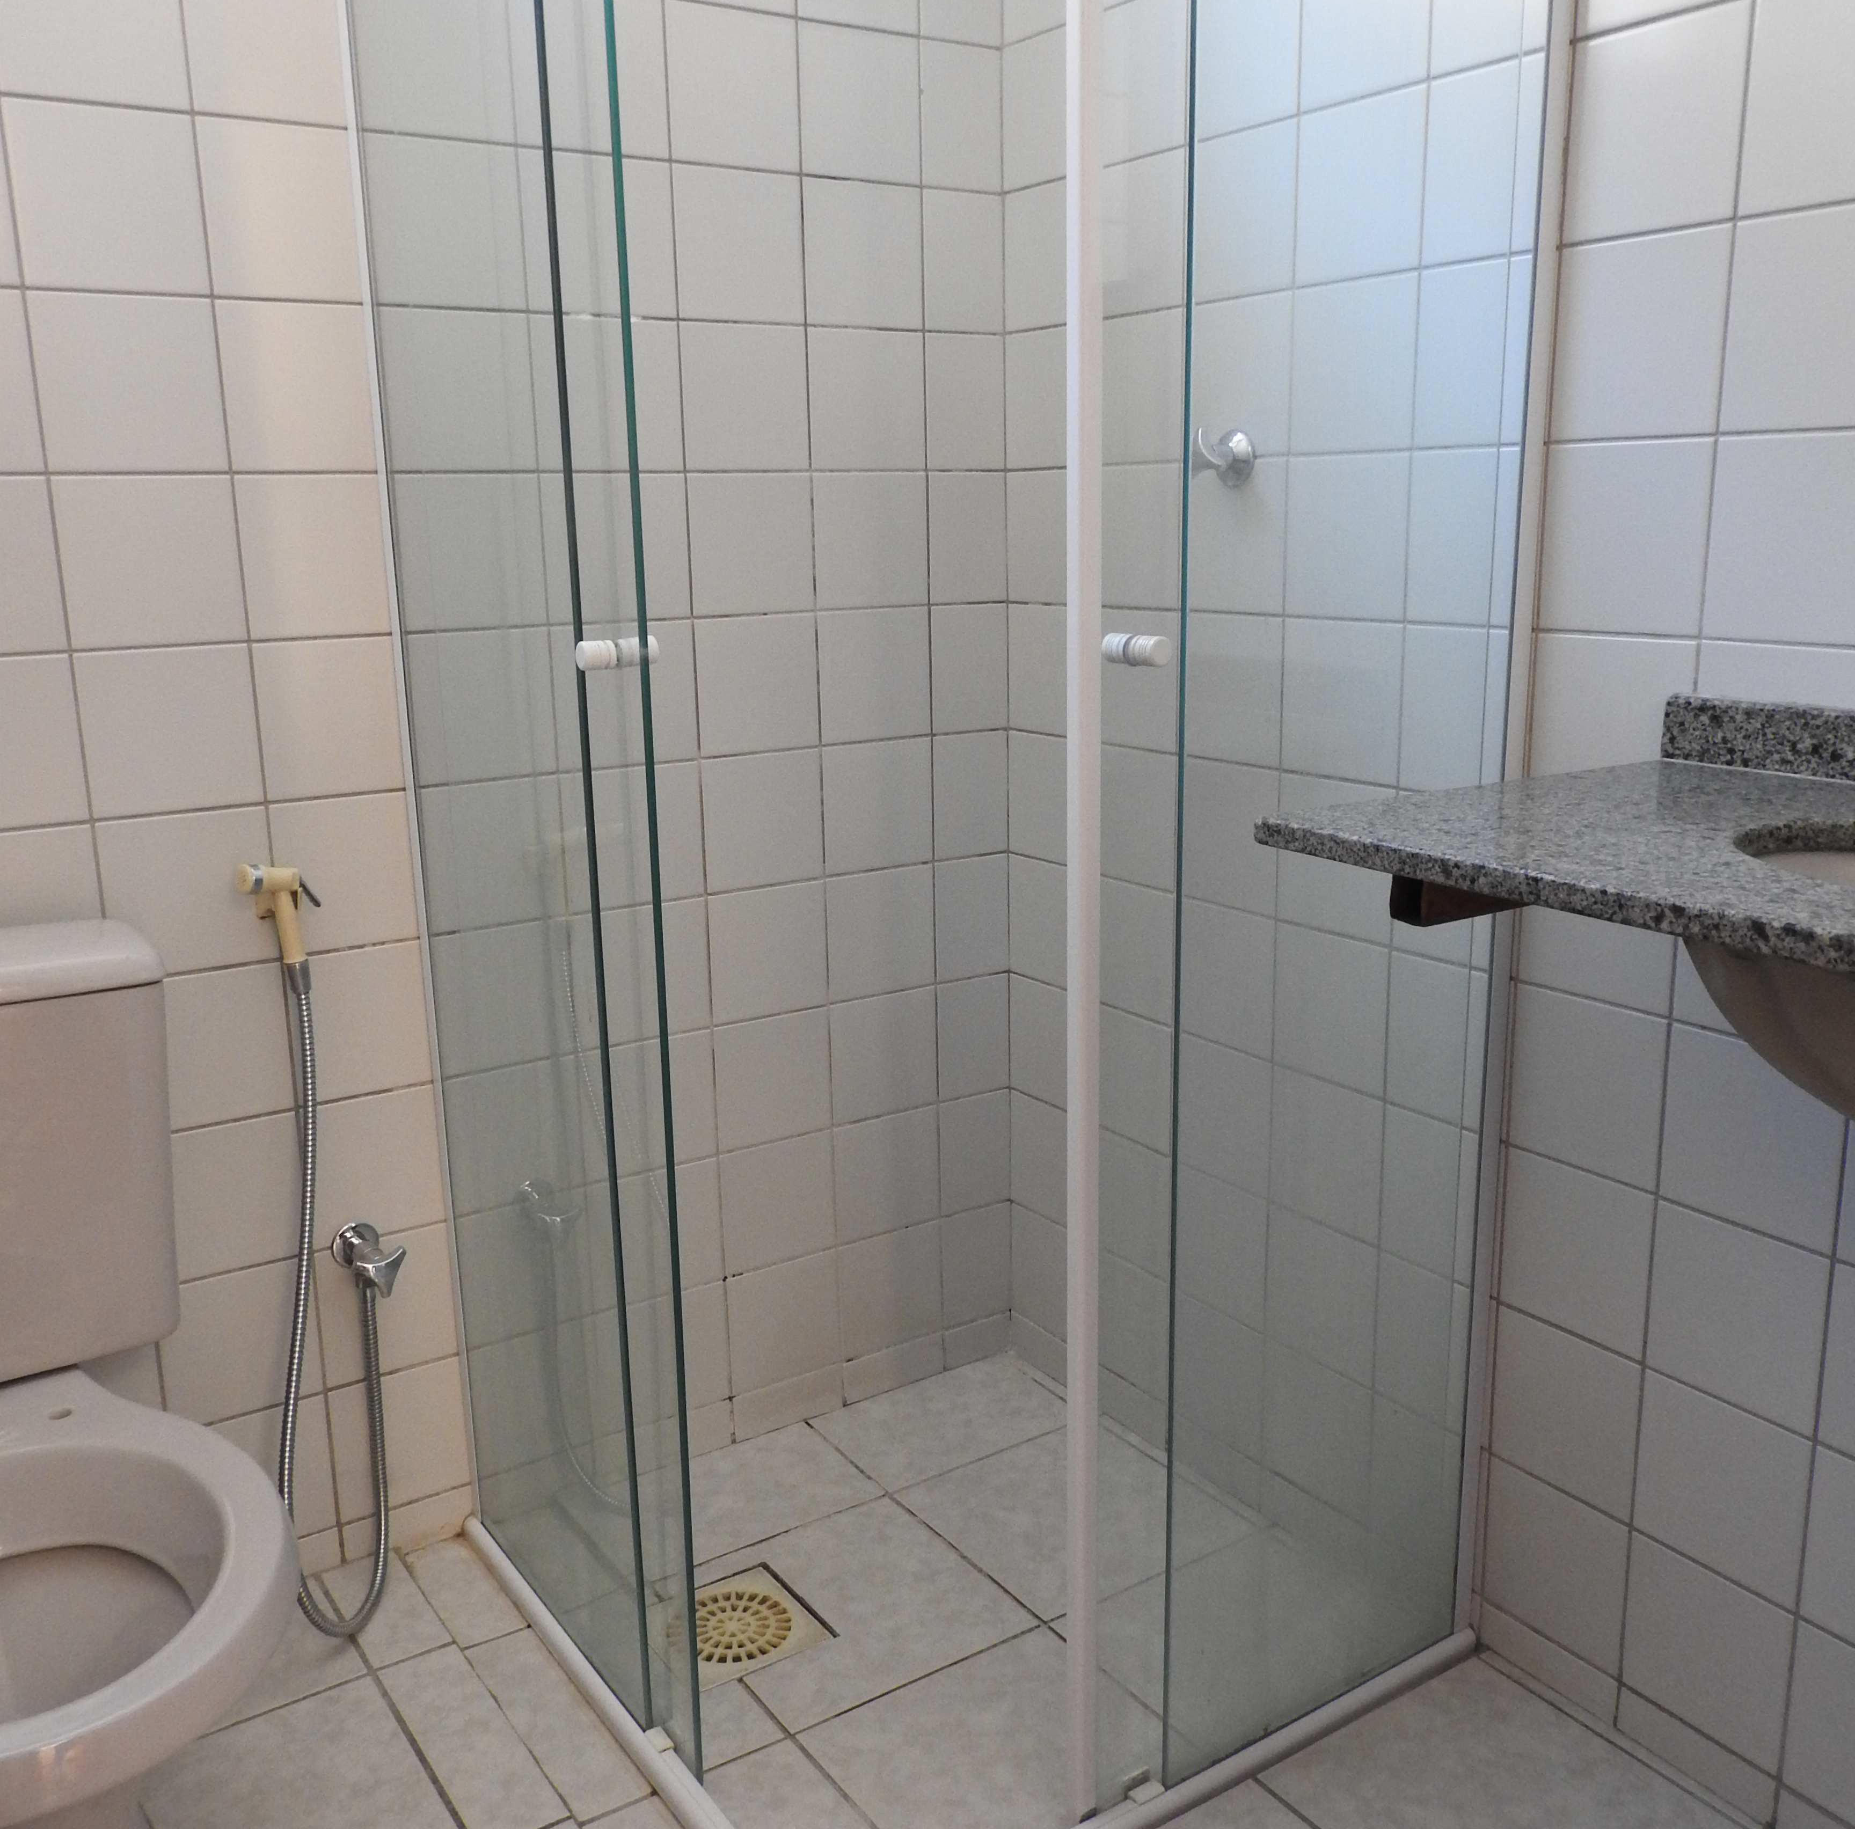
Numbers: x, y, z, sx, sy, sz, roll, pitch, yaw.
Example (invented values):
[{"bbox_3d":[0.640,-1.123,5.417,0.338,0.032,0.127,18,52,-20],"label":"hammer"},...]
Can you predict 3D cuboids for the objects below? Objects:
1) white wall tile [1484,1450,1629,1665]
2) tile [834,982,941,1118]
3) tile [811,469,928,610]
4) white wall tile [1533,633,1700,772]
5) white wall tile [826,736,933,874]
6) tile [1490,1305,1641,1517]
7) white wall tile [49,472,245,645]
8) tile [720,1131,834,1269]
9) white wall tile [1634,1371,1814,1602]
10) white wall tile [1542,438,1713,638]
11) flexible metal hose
[{"bbox_3d":[0.592,0.610,1.614,0.009,0.154,0.152,-9,15,-32],"label":"white wall tile"},{"bbox_3d":[-0.054,0.174,2.122,0.152,0.152,0.010,-9,15,-32],"label":"tile"},{"bbox_3d":[-0.068,-0.440,2.023,0.154,0.156,0.010,-9,15,-32],"label":"tile"},{"bbox_3d":[0.569,-0.154,1.422,0.010,0.152,0.149,-9,15,-32],"label":"white wall tile"},{"bbox_3d":[-0.060,-0.129,2.073,0.153,0.154,0.009,-9,15,-32],"label":"white wall tile"},{"bbox_3d":[0.590,0.457,1.581,0.010,0.154,0.152,-10,16,-32],"label":"tile"},{"bbox_3d":[-0.721,-0.328,1.595,0.153,0.154,0.010,-9,15,-32],"label":"white wall tile"},{"bbox_3d":[-0.183,0.351,2.099,0.153,0.154,0.010,-9,15,-32],"label":"tile"},{"bbox_3d":[0.665,0.478,1.435,0.010,0.152,0.148,-9,15,-32],"label":"white wall tile"},{"bbox_3d":[0.566,-0.305,1.387,0.010,0.152,0.149,-9,15,-32],"label":"white wall tile"},{"bbox_3d":[-0.601,0.387,1.693,0.115,0.674,0.121,-9,15,-32],"label":"flexible metal hose"}]

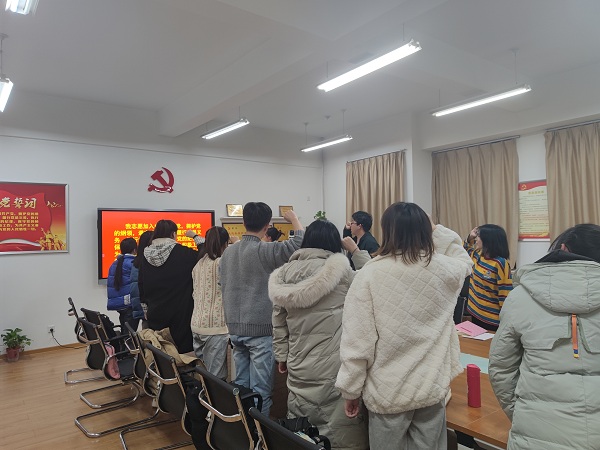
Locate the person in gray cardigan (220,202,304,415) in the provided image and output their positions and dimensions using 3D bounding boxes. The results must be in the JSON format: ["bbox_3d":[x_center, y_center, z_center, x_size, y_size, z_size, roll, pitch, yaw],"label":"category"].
[{"bbox_3d":[-0.236,0.734,2.790,0.530,1.750,0.400,0,-1,0],"label":"person in gray cardigan"}]

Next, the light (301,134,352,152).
[{"bbox_3d":[0.409,-1.442,7.700,0.170,0.075,1.270,0,-2,-37],"label":"light"}]

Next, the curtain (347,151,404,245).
[{"bbox_3d":[1.366,-0.074,7.881,0.130,2.300,1.360,0,-2,-37],"label":"curtain"}]

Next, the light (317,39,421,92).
[{"bbox_3d":[0.604,-1.533,4.240,0.170,0.075,1.270,0,-2,-37],"label":"light"}]

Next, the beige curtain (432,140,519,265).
[{"bbox_3d":[2.800,-0.119,7.005,0.140,2.300,1.456,0,-2,-37],"label":"beige curtain"}]

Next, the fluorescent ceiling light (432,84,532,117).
[{"bbox_3d":[2.166,-1.537,5.380,0.170,0.075,1.270,0,-2,-37],"label":"fluorescent ceiling light"}]

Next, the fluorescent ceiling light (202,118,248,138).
[{"bbox_3d":[-1.055,-1.341,6.012,0.160,0.080,1.220,0,-1,-35],"label":"fluorescent ceiling light"}]

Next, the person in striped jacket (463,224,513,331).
[{"bbox_3d":[1.660,0.801,3.769,0.400,1.610,0.420,0,-1,-7],"label":"person in striped jacket"}]

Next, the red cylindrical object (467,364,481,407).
[{"bbox_3d":[0.792,0.730,1.971,0.060,0.187,0.060,-1,-1,0],"label":"red cylindrical object"}]

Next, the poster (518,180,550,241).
[{"bbox_3d":[3.431,-0.196,6.301,0.020,0.877,0.560,0,-2,-37],"label":"poster"}]

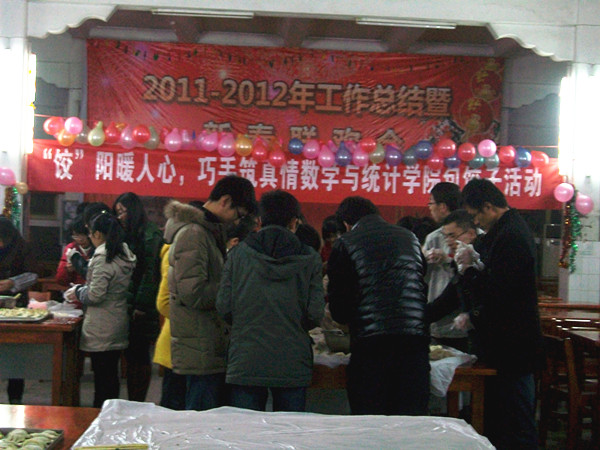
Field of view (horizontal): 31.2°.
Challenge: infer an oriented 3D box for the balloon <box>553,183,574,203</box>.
[{"bbox_3d":[3.243,-0.399,13.200,0.250,0.240,0.250,2,2,-5],"label":"balloon"}]

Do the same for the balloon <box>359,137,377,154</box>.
[{"bbox_3d":[0.828,-0.955,12.984,0.205,0.217,0.220,2,1,-4],"label":"balloon"}]

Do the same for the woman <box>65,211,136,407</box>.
[{"bbox_3d":[-1.330,0.700,7.200,0.450,1.580,0.470,2,1,30],"label":"woman"}]

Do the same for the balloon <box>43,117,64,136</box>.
[{"bbox_3d":[-2.948,-1.178,12.850,0.260,0.250,0.250,2,2,-5],"label":"balloon"}]

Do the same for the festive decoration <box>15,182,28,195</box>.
[{"bbox_3d":[-3.291,-0.431,12.700,0.160,0.150,0.160,2,0,0],"label":"festive decoration"}]

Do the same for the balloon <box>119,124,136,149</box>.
[{"bbox_3d":[-2.039,-1.046,12.700,0.210,0.285,0.210,2,0,0],"label":"balloon"}]

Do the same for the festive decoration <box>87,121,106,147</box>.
[{"bbox_3d":[-2.417,-1.081,12.700,0.210,0.300,0.210,2,0,0],"label":"festive decoration"}]

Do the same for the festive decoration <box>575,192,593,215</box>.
[{"bbox_3d":[3.454,-0.258,13.024,0.224,0.273,0.220,2,1,-4],"label":"festive decoration"}]

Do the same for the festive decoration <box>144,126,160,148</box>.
[{"bbox_3d":[-1.785,-1.040,12.914,0.192,0.282,0.200,2,1,-4],"label":"festive decoration"}]

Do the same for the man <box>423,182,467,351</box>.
[{"bbox_3d":[0.844,0.594,6.431,0.360,1.696,0.500,0,3,-40],"label":"man"}]

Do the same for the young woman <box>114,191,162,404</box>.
[{"bbox_3d":[-1.183,0.545,7.629,0.340,1.566,0.460,1,2,-26],"label":"young woman"}]

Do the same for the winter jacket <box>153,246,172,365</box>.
[{"bbox_3d":[-0.701,0.441,6.200,0.400,0.820,0.500,2,2,-12],"label":"winter jacket"}]

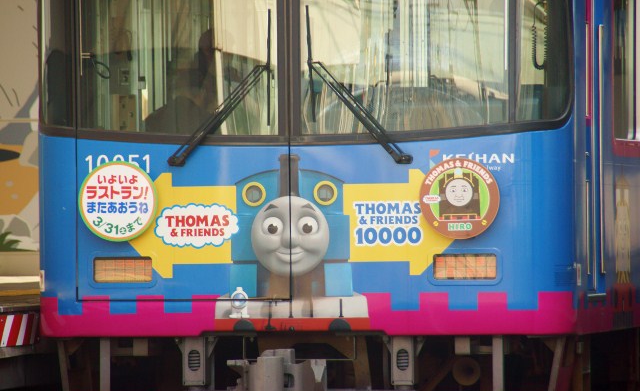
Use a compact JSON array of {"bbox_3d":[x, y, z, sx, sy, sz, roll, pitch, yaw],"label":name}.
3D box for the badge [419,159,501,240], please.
[{"bbox_3d":[0.682,0.019,26.000,0.395,0.395,0.030,0,0,9],"label":"badge"}]

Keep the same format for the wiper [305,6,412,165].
[{"bbox_3d":[0.194,-0.538,26.000,0.510,0.775,0.120,0,0,11],"label":"wiper"}]

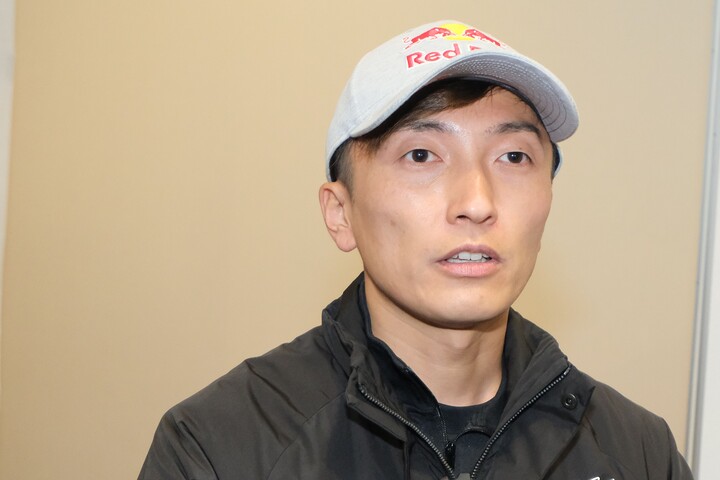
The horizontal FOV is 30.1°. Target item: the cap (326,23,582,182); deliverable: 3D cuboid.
[{"bbox_3d":[0.068,-0.114,1.000,0.180,0.138,0.262,2,-20,-12],"label":"cap"}]

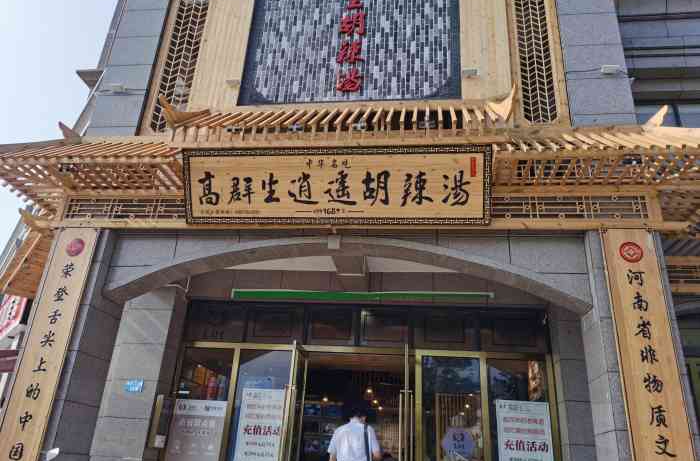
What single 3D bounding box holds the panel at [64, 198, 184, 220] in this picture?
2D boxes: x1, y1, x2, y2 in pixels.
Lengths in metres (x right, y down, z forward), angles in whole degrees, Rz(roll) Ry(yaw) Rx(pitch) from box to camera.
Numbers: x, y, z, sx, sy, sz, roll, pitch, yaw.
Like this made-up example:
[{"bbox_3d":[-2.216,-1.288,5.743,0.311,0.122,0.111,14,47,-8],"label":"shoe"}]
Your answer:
[{"bbox_3d":[-2.987,-0.267,7.384,1.736,0.327,0.100,0,-23,8],"label":"panel"}]

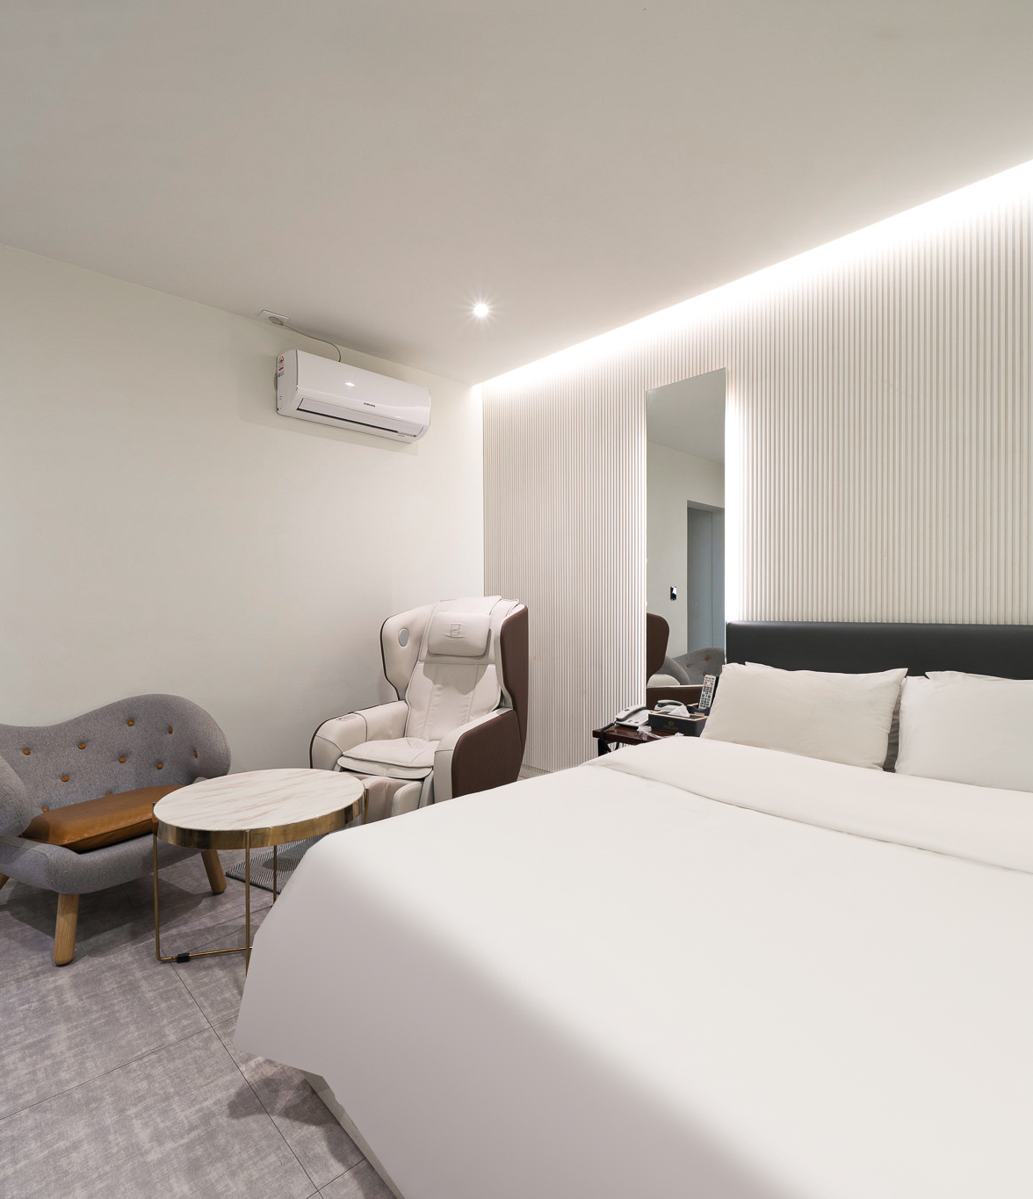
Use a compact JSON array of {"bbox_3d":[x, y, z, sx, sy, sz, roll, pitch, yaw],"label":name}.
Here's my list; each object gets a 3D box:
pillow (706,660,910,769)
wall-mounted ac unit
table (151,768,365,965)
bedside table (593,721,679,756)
[{"bbox_3d":[1.095,0.433,2.342,0.700,0.410,0.150,0,-27,46],"label":"pillow"},{"bbox_3d":[-0.871,-1.109,3.320,0.820,0.290,0.230,-1,0,-44],"label":"wall-mounted ac unit"},{"bbox_3d":[-0.844,0.882,2.020,0.650,0.450,0.650,-1,0,-44],"label":"table"},{"bbox_3d":[0.690,0.851,2.852,0.410,0.475,0.460,-1,0,-44],"label":"bedside table"}]

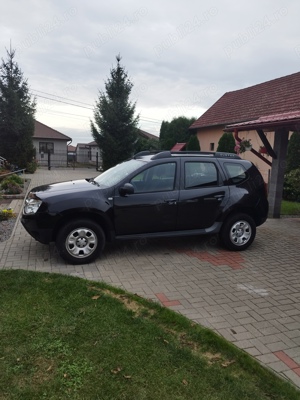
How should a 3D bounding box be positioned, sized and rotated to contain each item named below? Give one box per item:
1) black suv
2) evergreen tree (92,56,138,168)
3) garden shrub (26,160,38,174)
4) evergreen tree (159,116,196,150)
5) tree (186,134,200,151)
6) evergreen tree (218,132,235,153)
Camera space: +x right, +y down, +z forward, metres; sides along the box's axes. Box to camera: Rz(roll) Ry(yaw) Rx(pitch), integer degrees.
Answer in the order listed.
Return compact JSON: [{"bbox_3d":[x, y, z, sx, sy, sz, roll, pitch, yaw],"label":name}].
[{"bbox_3d":[0.025,-0.045,5.275,4.310,1.690,1.900,-1,9,-19],"label":"black suv"},{"bbox_3d":[-2.699,-6.476,22.661,3.700,9.307,3.600,2,8,0],"label":"evergreen tree"},{"bbox_3d":[-8.353,-2.317,20.570,0.900,0.983,0.900,2,8,0],"label":"garden shrub"},{"bbox_3d":[2.204,-4.425,24.361,3.200,5.077,2.800,2,8,0],"label":"evergreen tree"},{"bbox_3d":[2.586,-2.447,17.718,0.950,3.074,0.950,2,8,0],"label":"tree"},{"bbox_3d":[4.002,-2.107,15.717,1.020,3.061,1.020,2,8,0],"label":"evergreen tree"}]

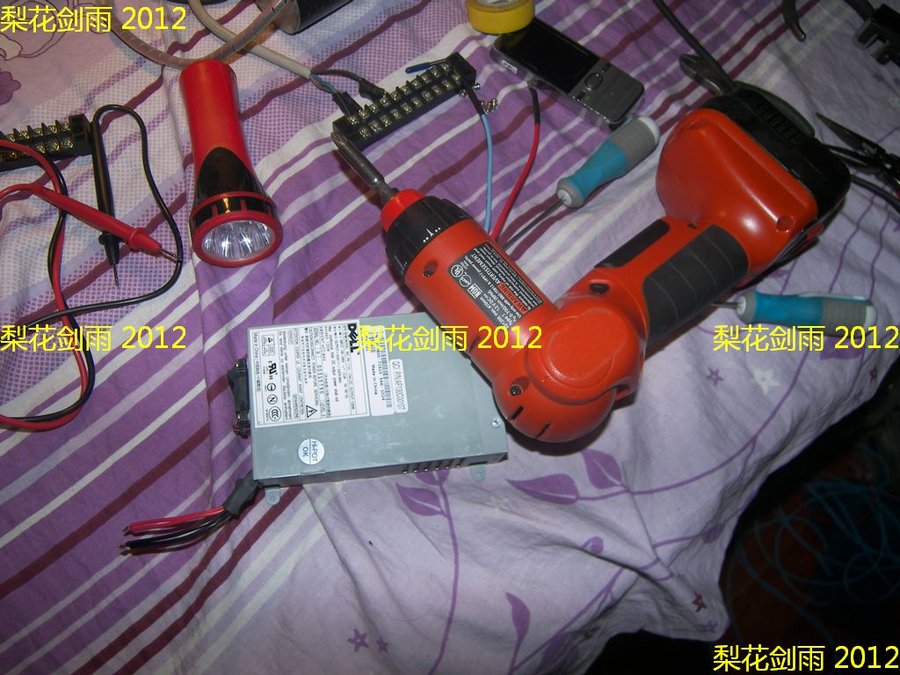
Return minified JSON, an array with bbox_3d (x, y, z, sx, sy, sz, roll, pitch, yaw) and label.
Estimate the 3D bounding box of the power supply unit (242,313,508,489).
[{"bbox_3d":[-0.045,0.037,0.411,0.142,0.038,0.091,-6,69,-5],"label":"power supply unit"}]

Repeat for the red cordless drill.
[{"bbox_3d":[0.086,-0.102,0.438,0.293,0.078,0.246,-37,75,-15],"label":"red cordless drill"}]

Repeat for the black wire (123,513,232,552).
[{"bbox_3d":[-0.146,0.105,0.364,0.058,0.007,0.011,-13,66,-8],"label":"black wire"}]

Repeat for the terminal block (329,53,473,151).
[{"bbox_3d":[-0.030,-0.163,0.472,0.107,0.015,0.021,-36,71,-17],"label":"terminal block"}]

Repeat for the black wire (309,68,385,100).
[{"bbox_3d":[-0.072,-0.181,0.481,0.057,0.010,0.012,18,66,6],"label":"black wire"}]

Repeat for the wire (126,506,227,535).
[{"bbox_3d":[-0.148,0.099,0.366,0.053,0.007,0.007,-9,66,-7],"label":"wire"}]

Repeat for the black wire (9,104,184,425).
[{"bbox_3d":[-0.249,-0.061,0.450,0.141,0.014,0.237,1,69,-3],"label":"black wire"}]

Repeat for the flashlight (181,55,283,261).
[{"bbox_3d":[-0.145,-0.117,0.432,0.052,0.052,0.139,-14,64,-9],"label":"flashlight"}]

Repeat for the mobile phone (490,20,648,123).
[{"bbox_3d":[0.087,-0.194,0.495,0.114,0.013,0.046,37,69,14],"label":"mobile phone"}]

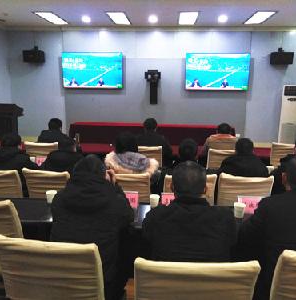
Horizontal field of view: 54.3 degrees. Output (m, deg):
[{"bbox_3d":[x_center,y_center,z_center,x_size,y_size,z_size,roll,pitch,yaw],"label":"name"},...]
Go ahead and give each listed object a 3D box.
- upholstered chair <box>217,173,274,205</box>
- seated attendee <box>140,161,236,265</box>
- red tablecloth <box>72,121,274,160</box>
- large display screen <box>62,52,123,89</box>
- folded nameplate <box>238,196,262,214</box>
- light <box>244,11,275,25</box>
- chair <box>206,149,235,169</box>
[{"bbox_3d":[0.784,0.613,2.588,0.460,0.930,0.560,2,10,4],"label":"upholstered chair"},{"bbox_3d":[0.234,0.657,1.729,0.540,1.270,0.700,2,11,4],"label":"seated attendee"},{"bbox_3d":[0.311,-0.113,6.089,3.800,0.800,0.850,2,11,4],"label":"red tablecloth"},{"bbox_3d":[-1.419,-2.045,7.455,1.563,0.914,0.080,2,10,4],"label":"large display screen"},{"bbox_3d":[0.725,0.376,1.985,0.200,0.105,0.080,2,10,4],"label":"folded nameplate"},{"bbox_3d":[2.633,-3.118,6.808,0.500,0.080,1.180,1,10,4],"label":"light"},{"bbox_3d":[1.039,0.425,4.049,0.480,0.950,0.570,2,10,8],"label":"chair"}]

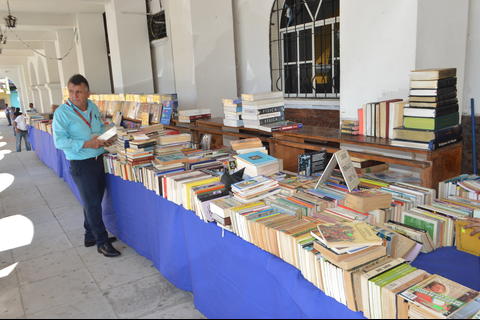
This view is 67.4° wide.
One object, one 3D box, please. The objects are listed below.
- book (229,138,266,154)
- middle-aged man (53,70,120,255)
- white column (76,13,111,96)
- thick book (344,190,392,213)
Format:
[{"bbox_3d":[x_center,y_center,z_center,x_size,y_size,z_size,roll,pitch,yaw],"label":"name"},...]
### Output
[{"bbox_3d":[0.070,-0.101,2.800,0.260,0.115,0.170,-7,12,-17],"label":"book"},{"bbox_3d":[-1.478,0.056,3.462,0.500,1.710,0.490,1,12,21],"label":"middle-aged man"},{"bbox_3d":[-3.721,-1.882,9.320,0.591,3.421,0.591,-11,14,-34],"label":"white column"},{"bbox_3d":[0.646,0.200,1.803,0.167,0.069,0.127,-7,12,-21],"label":"thick book"}]

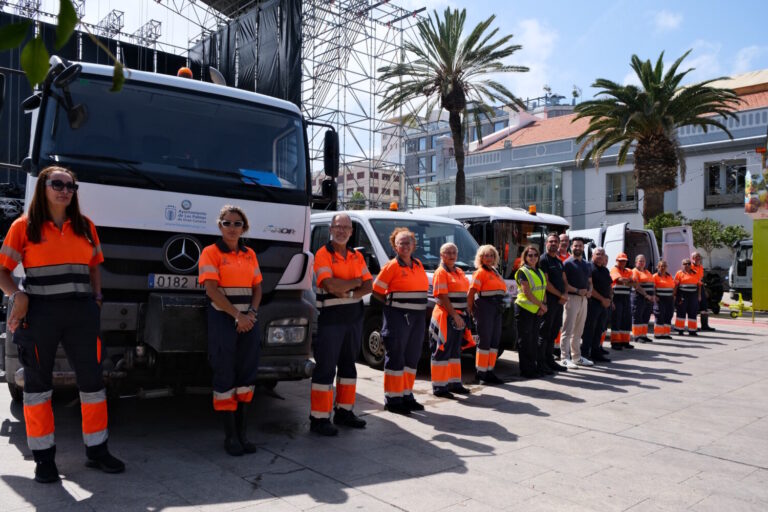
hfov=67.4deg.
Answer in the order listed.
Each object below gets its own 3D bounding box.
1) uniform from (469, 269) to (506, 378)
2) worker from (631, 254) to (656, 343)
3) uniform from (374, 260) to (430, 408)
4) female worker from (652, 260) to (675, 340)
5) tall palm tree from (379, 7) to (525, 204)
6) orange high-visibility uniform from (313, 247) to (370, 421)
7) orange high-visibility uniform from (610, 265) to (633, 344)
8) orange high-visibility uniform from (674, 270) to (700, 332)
[{"bbox_3d":[1.213,0.756,6.750,0.470,1.266,0.340,2,-2,-40],"label":"uniform"},{"bbox_3d":[5.023,0.818,11.150,0.480,1.674,0.360,1,-2,-18],"label":"worker"},{"bbox_3d":[0.150,0.673,5.220,0.500,1.340,0.340,1,-1,-28],"label":"uniform"},{"bbox_3d":[5.774,0.893,11.900,0.460,1.601,0.320,1,-2,-6],"label":"female worker"},{"bbox_3d":[2.947,-4.386,24.829,6.400,12.674,6.400,1,-2,0],"label":"tall palm tree"},{"bbox_3d":[-0.334,0.583,4.520,0.500,1.370,0.340,1,-1,-22],"label":"orange high-visibility uniform"},{"bbox_3d":[4.279,0.871,10.400,0.480,1.370,0.320,1,-1,-15],"label":"orange high-visibility uniform"},{"bbox_3d":[6.586,0.987,12.500,0.510,1.324,0.300,1,-2,-2],"label":"orange high-visibility uniform"}]

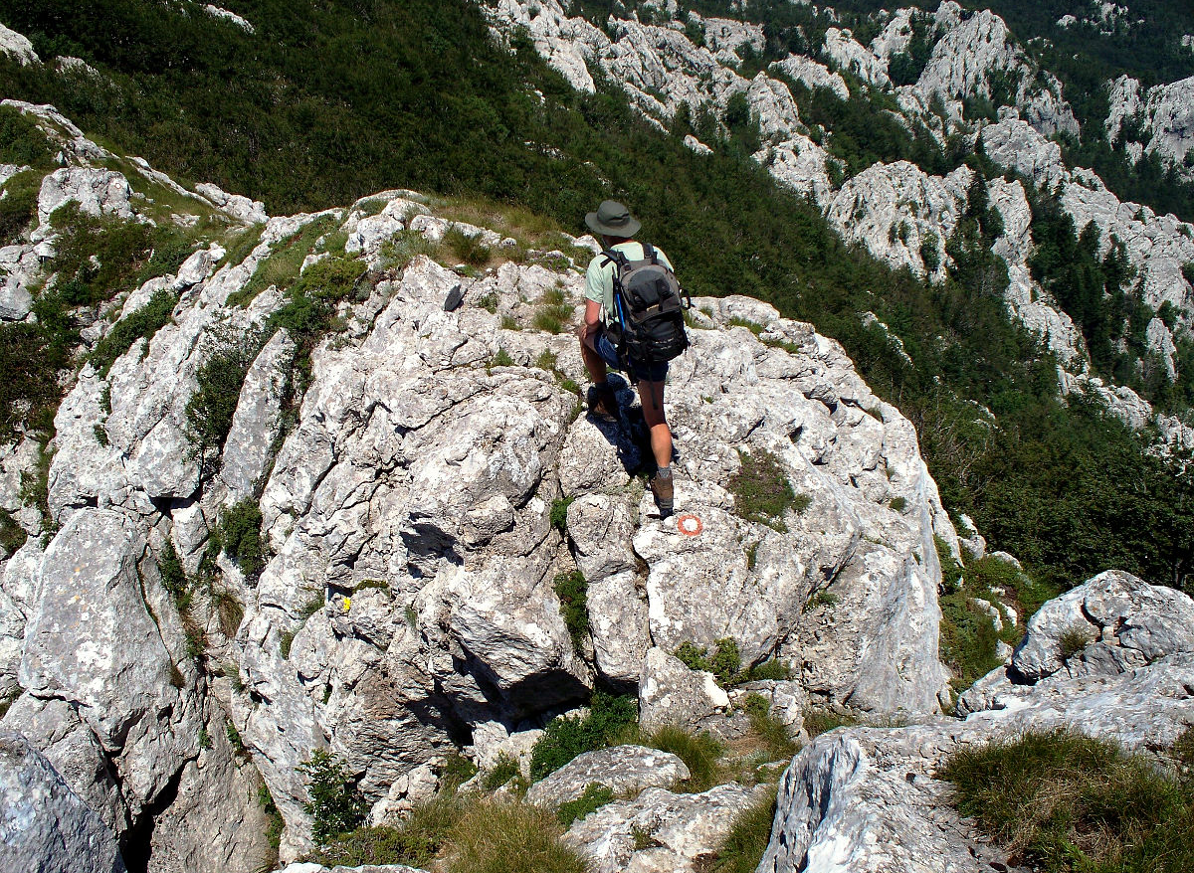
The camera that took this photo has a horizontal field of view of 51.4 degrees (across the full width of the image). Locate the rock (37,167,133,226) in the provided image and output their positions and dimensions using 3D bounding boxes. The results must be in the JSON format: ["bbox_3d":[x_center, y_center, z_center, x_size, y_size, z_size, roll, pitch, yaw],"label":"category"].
[{"bbox_3d":[-9.865,-4.662,24.000,1.750,1.050,1.200,-8,25,-18],"label":"rock"}]

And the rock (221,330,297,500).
[{"bbox_3d":[-2.311,-0.151,8.500,0.450,1.030,0.500,-7,24,-15],"label":"rock"}]

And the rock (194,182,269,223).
[{"bbox_3d":[-6.469,-4.158,22.000,1.300,0.600,0.750,-6,24,-14],"label":"rock"}]

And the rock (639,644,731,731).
[{"bbox_3d":[0.421,1.254,6.200,0.430,0.400,0.350,-4,24,-9],"label":"rock"}]

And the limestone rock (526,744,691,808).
[{"bbox_3d":[0.043,1.509,5.550,0.700,0.230,0.400,-5,24,-11],"label":"limestone rock"}]

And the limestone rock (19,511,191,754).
[{"bbox_3d":[-2.810,1.112,7.200,0.920,1.150,0.700,-7,25,-16],"label":"limestone rock"}]

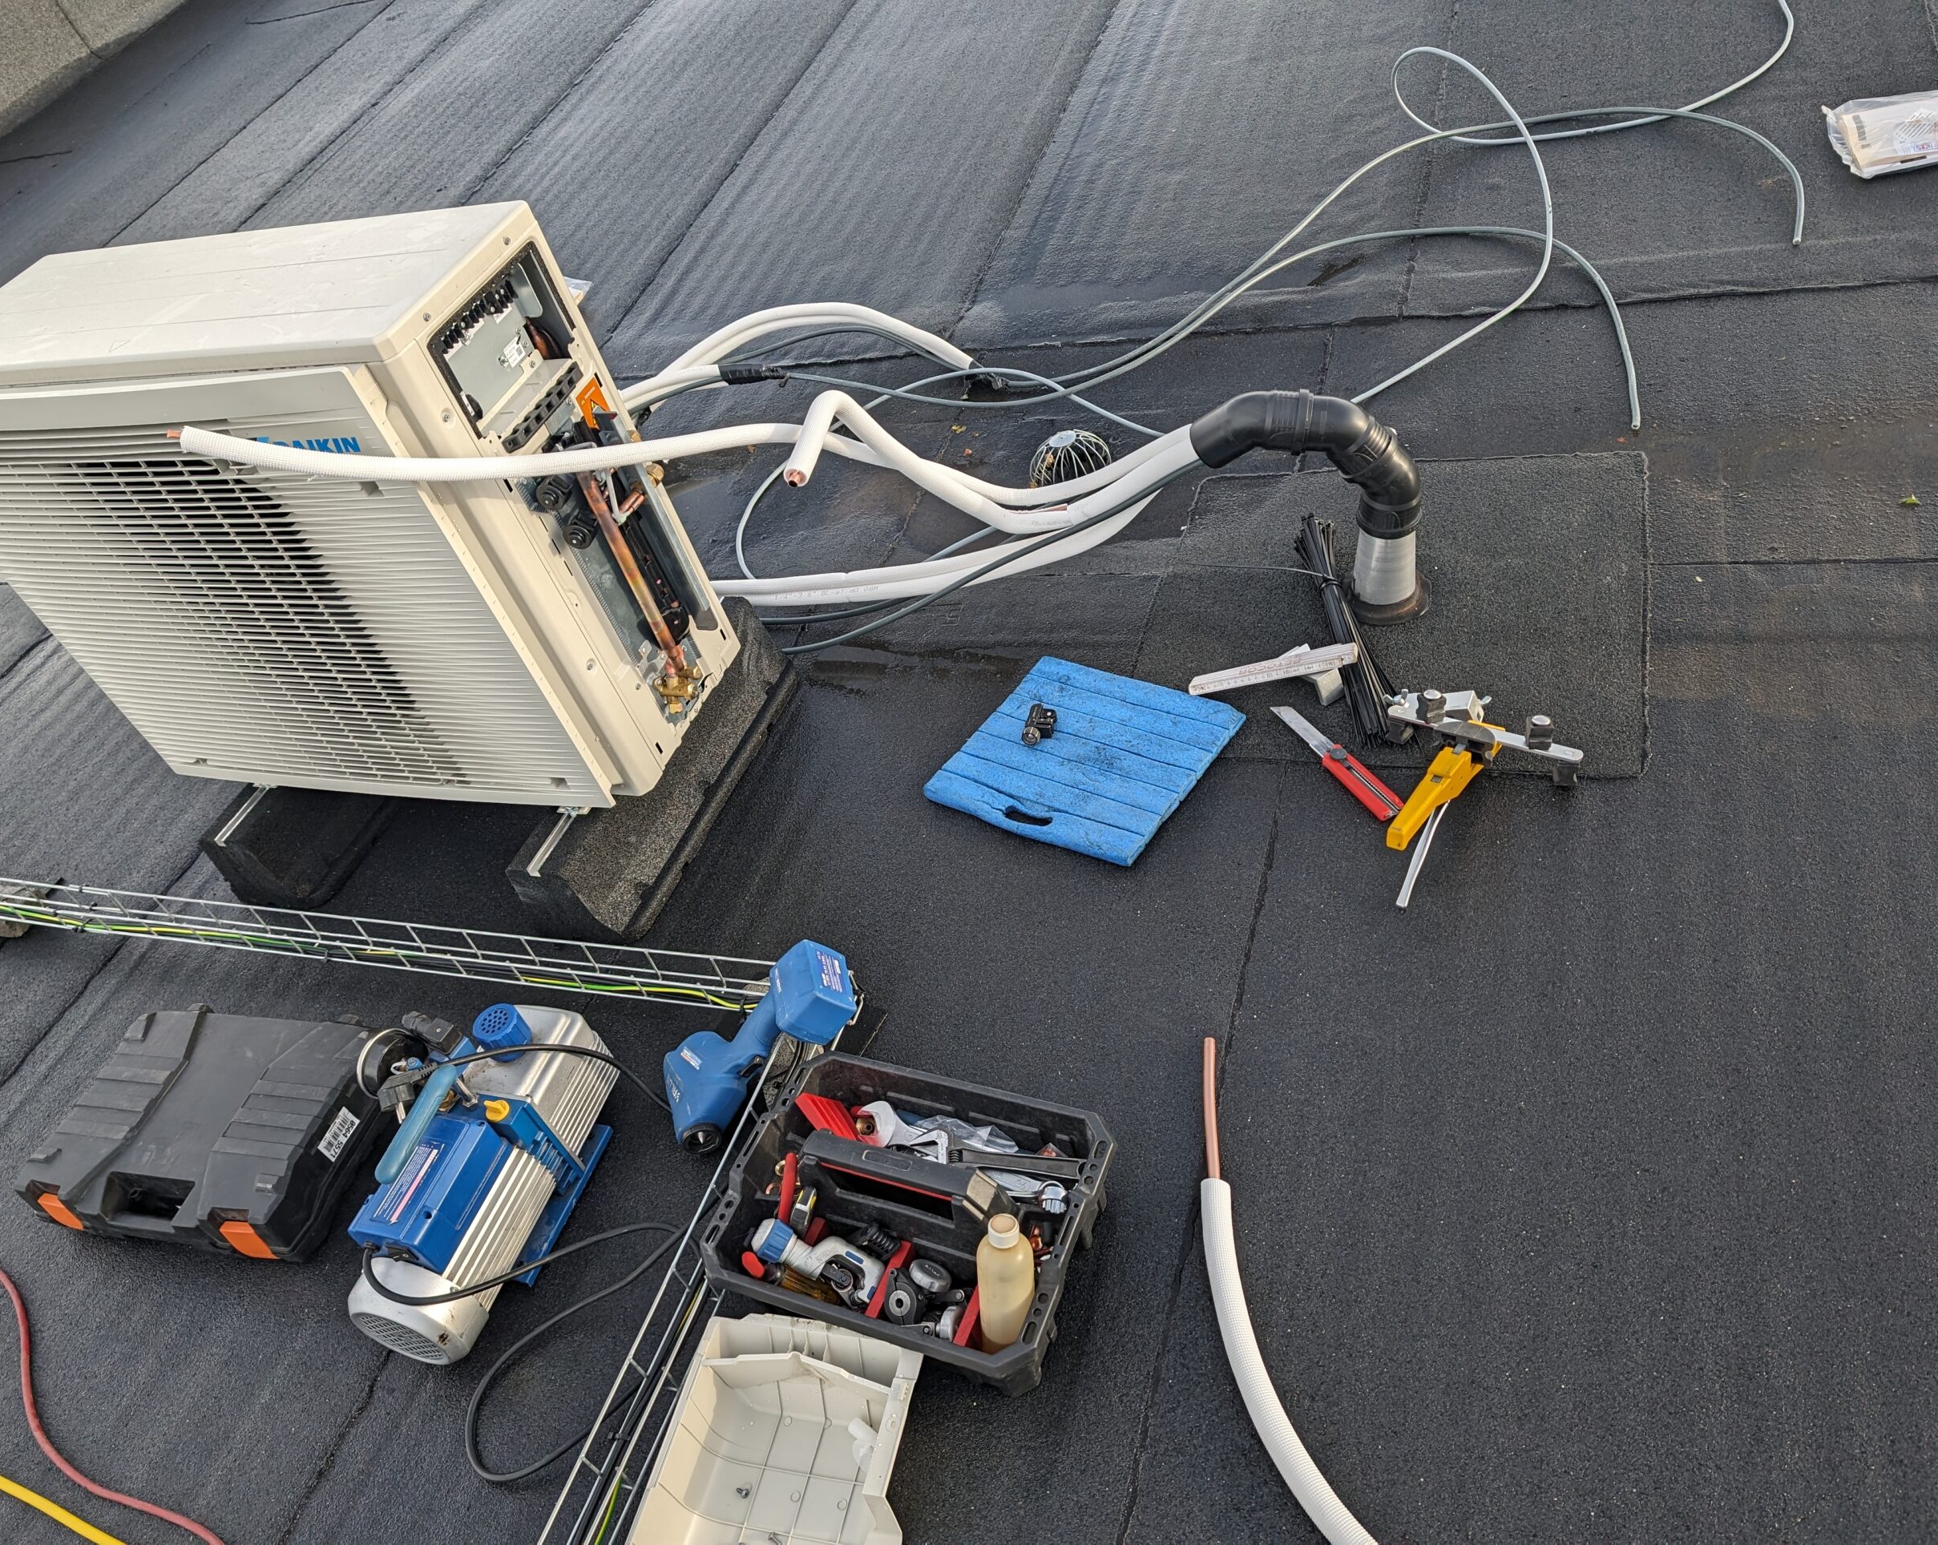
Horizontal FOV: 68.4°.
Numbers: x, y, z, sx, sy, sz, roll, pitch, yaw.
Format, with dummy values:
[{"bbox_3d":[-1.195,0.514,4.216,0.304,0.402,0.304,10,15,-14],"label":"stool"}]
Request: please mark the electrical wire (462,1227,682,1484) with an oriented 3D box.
[{"bbox_3d":[-0.424,0.645,1.565,0.292,0.039,0.186,-25,43,-7],"label":"electrical wire"}]

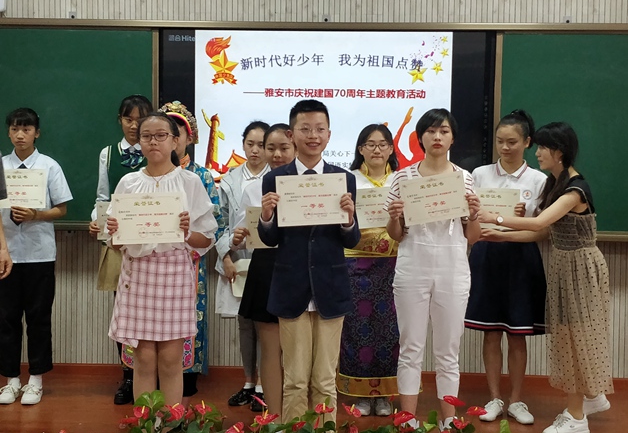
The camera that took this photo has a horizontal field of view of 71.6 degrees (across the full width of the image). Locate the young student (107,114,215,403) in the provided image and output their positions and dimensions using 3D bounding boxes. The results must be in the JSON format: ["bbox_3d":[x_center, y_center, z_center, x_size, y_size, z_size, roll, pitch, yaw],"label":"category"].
[{"bbox_3d":[-0.684,0.254,1.940,0.470,1.444,0.380,1,1,8],"label":"young student"}]

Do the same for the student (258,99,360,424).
[{"bbox_3d":[-0.020,0.243,1.920,0.460,1.517,0.360,1,1,3],"label":"student"}]

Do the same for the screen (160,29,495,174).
[{"bbox_3d":[0.081,-0.539,2.620,2.010,1.173,0.080,1,1,1],"label":"screen"}]

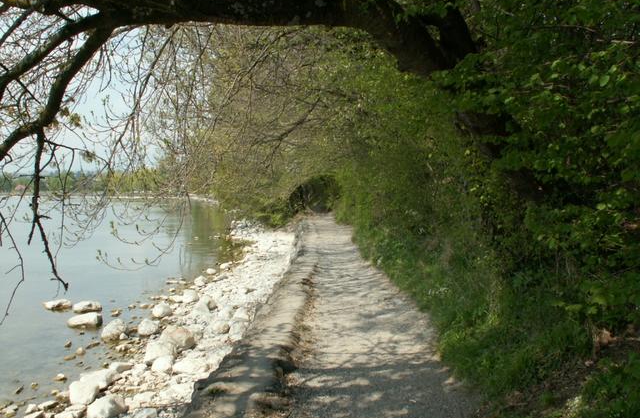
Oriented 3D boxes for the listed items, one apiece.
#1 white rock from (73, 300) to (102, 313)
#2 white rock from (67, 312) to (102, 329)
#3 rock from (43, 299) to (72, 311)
[{"bbox_3d":[-4.655,1.975,13.002,0.555,0.227,0.380,0,2,-16],"label":"white rock"},{"bbox_3d":[-4.195,2.000,11.603,0.595,0.255,0.420,0,2,-16],"label":"white rock"},{"bbox_3d":[-5.352,1.975,13.265,0.547,0.215,0.360,0,2,-16],"label":"rock"}]

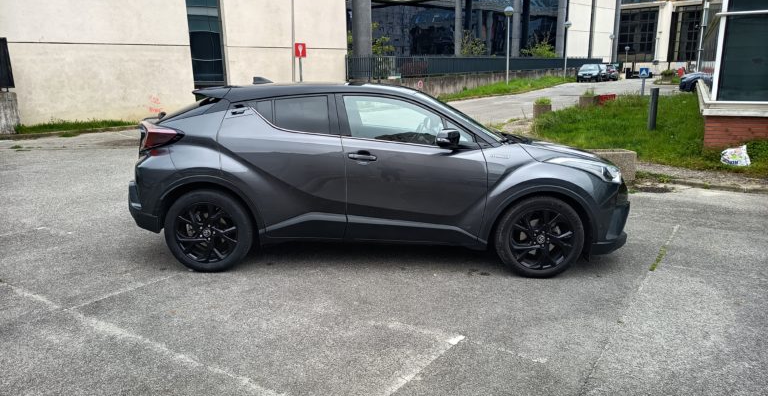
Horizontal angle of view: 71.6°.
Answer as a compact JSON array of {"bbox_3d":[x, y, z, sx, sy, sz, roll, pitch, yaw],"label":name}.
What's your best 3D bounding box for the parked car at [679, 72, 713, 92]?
[{"bbox_3d":[16.231,-5.527,24.887,4.300,1.530,1.820,4,15,19],"label":"parked car"}]

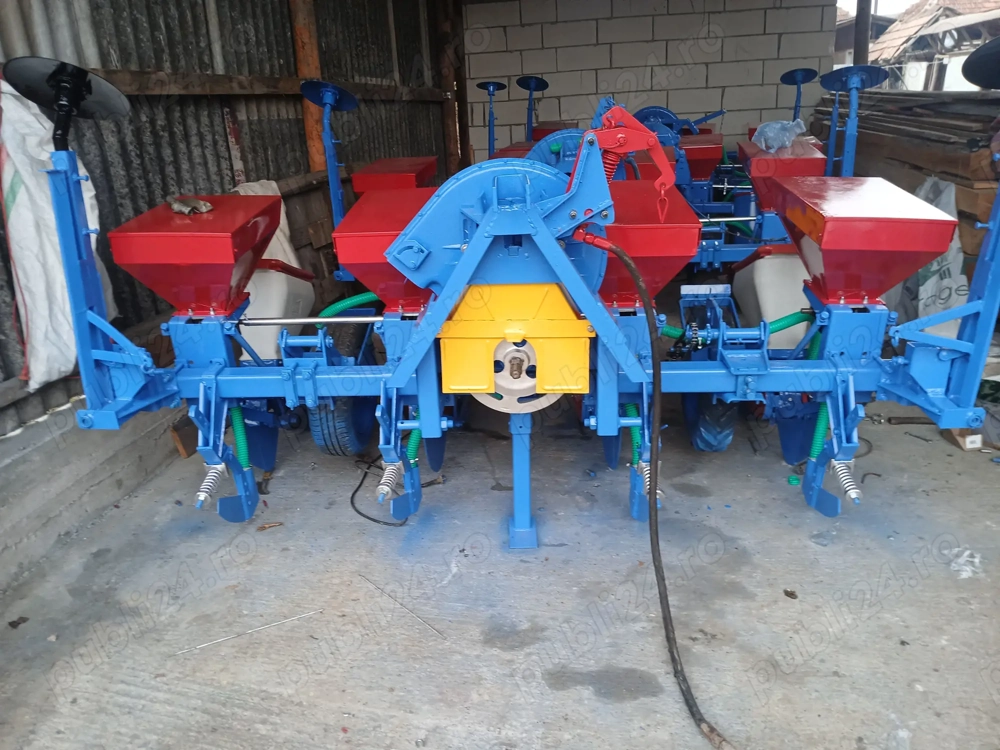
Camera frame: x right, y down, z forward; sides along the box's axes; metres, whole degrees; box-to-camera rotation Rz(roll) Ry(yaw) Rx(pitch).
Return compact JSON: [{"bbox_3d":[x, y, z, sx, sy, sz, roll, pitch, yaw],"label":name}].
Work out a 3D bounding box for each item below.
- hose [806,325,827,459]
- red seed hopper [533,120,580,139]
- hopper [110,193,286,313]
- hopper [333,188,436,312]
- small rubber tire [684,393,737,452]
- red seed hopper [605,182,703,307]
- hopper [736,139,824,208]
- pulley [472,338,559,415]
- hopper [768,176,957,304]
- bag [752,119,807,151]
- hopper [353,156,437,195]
[{"bbox_3d":[1.102,0.070,2.612,0.055,0.550,0.060,-7,27,6],"label":"hose"},{"bbox_3d":[0.505,-2.070,6.700,0.372,0.305,0.532,1,25,7],"label":"red seed hopper"},{"bbox_3d":[-0.970,-0.396,2.525,0.372,0.305,0.532,0,26,2],"label":"hopper"},{"bbox_3d":[-0.285,-0.405,2.500,0.372,0.305,0.532,0,27,3],"label":"hopper"},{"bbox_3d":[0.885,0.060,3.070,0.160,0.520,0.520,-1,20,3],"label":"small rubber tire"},{"bbox_3d":[0.412,-0.418,2.465,0.372,0.305,0.532,0,27,3],"label":"red seed hopper"},{"bbox_3d":[1.535,-1.100,4.170,0.372,0.305,0.532,1,25,8],"label":"hopper"},{"bbox_3d":[0.053,-0.050,2.190,0.380,0.380,0.090,-1,27,3],"label":"pulley"},{"bbox_3d":[1.124,-0.426,2.430,0.372,0.305,0.532,0,27,2],"label":"hopper"},{"bbox_3d":[1.548,-1.321,4.160,0.290,0.170,0.220,1,20,9],"label":"bag"},{"bbox_3d":[-0.592,-1.080,4.430,0.372,0.305,0.532,1,26,9],"label":"hopper"}]

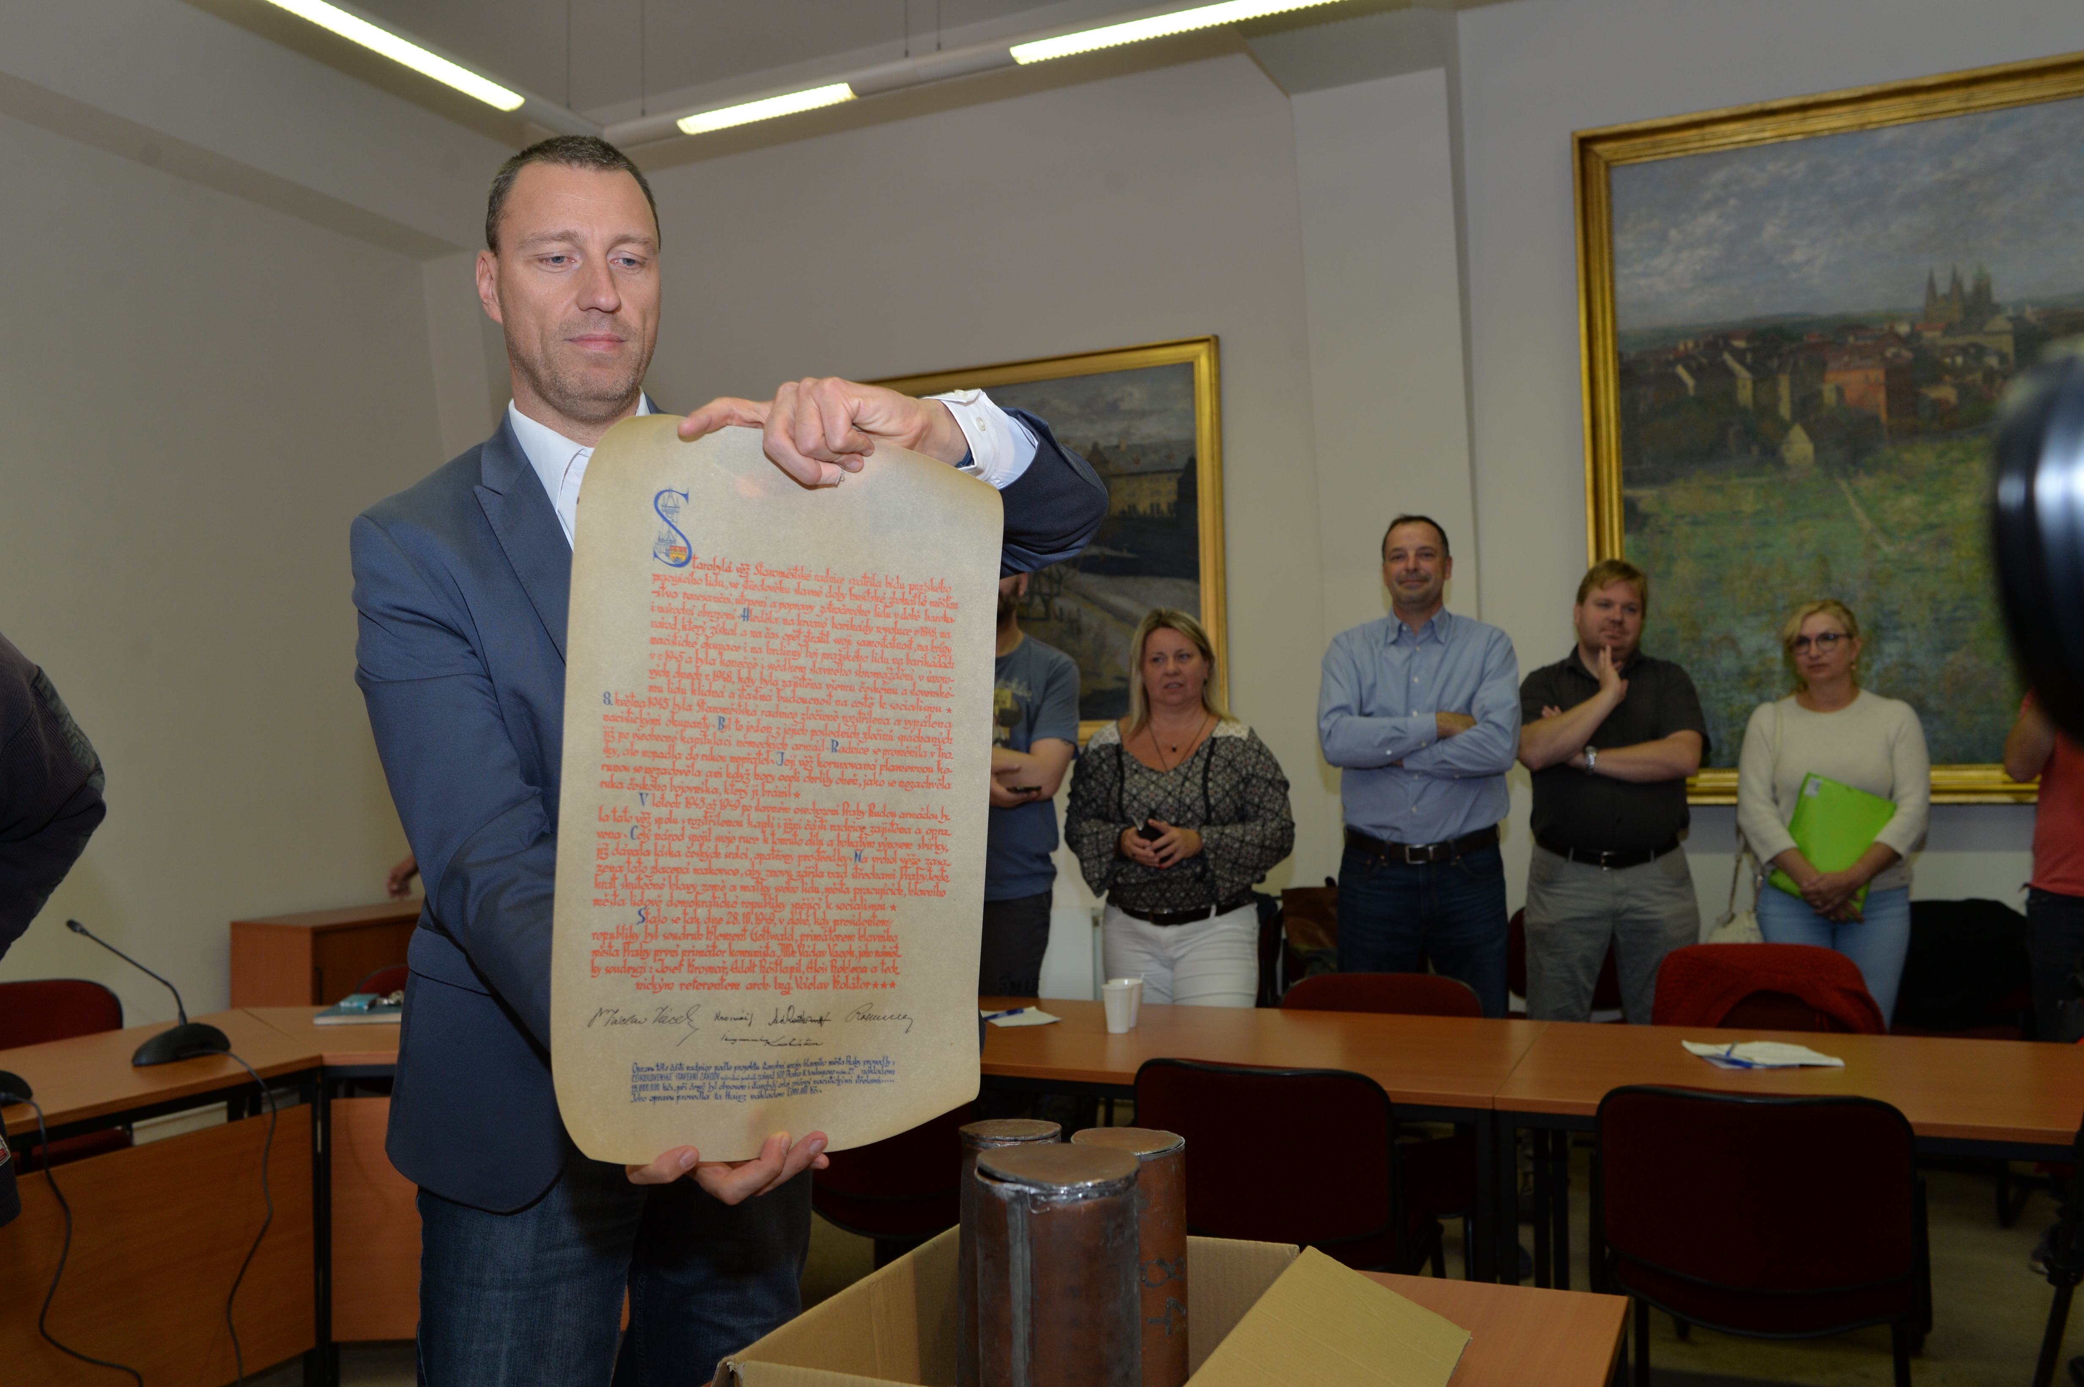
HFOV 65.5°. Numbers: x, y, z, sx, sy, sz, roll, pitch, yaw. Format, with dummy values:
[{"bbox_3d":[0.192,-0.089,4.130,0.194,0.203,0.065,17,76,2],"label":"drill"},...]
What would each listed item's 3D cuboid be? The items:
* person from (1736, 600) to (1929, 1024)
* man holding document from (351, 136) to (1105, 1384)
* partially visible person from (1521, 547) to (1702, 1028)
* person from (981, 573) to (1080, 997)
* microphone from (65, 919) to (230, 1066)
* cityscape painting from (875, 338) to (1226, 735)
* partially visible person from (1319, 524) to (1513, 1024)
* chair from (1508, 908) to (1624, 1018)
[{"bbox_3d":[2.088,0.576,4.258,0.460,1.660,0.340,-2,-2,29],"label":"person"},{"bbox_3d":[-0.270,0.439,1.300,0.620,1.830,0.560,-1,-2,-16],"label":"man holding document"},{"bbox_3d":[1.491,0.531,4.215,0.480,1.770,0.380,-2,-2,19],"label":"partially visible person"},{"bbox_3d":[-0.116,0.538,4.050,0.500,1.810,0.370,-1,-2,3],"label":"person"},{"bbox_3d":[-1.800,0.574,3.201,0.380,0.260,0.160,-2,-2,24],"label":"microphone"},{"bbox_3d":[-0.089,-0.513,5.972,1.600,1.420,0.080,-2,-2,24],"label":"cityscape painting"},{"bbox_3d":[0.948,0.493,4.083,0.500,1.860,0.370,-2,-2,13],"label":"partially visible person"},{"bbox_3d":[1.554,1.027,4.711,0.520,0.810,0.550,-2,-2,24],"label":"chair"}]

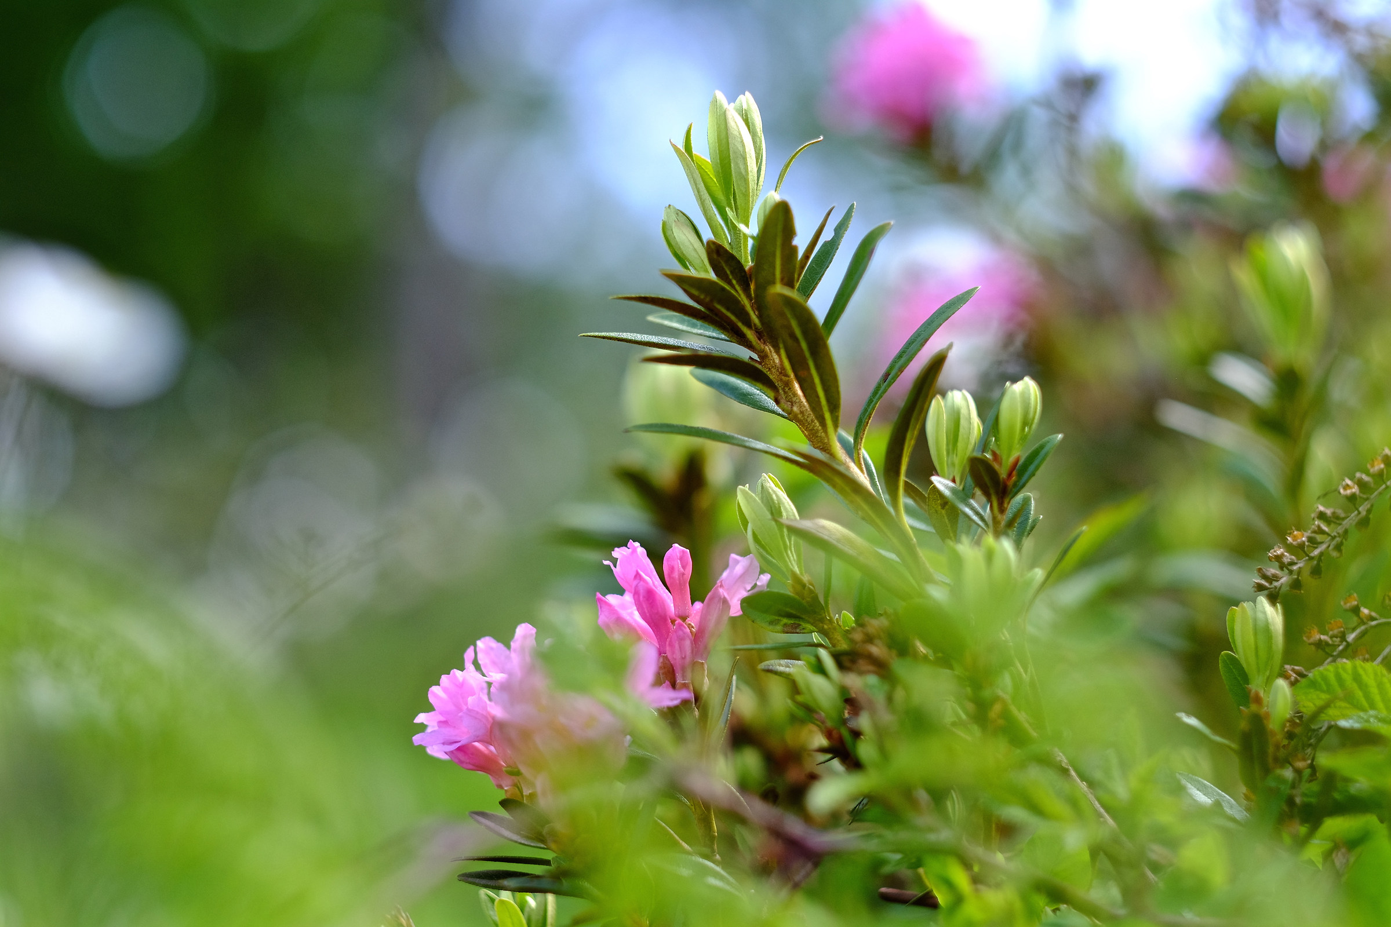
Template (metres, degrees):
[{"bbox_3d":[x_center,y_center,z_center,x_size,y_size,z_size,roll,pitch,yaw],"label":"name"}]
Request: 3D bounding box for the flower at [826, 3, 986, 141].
[{"bbox_3d":[0.055,-0.101,0.840,0.037,0.034,0.036,0,4,0],"label":"flower"}]

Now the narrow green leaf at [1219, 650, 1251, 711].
[{"bbox_3d":[0.107,0.043,0.641,0.006,0.014,0.003,-30,8,-10],"label":"narrow green leaf"}]

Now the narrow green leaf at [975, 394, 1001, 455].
[{"bbox_3d":[0.058,-0.007,0.644,0.003,0.015,0.005,17,0,-23],"label":"narrow green leaf"}]

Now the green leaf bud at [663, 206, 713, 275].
[{"bbox_3d":[-0.001,-0.048,0.696,0.007,0.018,0.005,-25,21,24],"label":"green leaf bud"}]

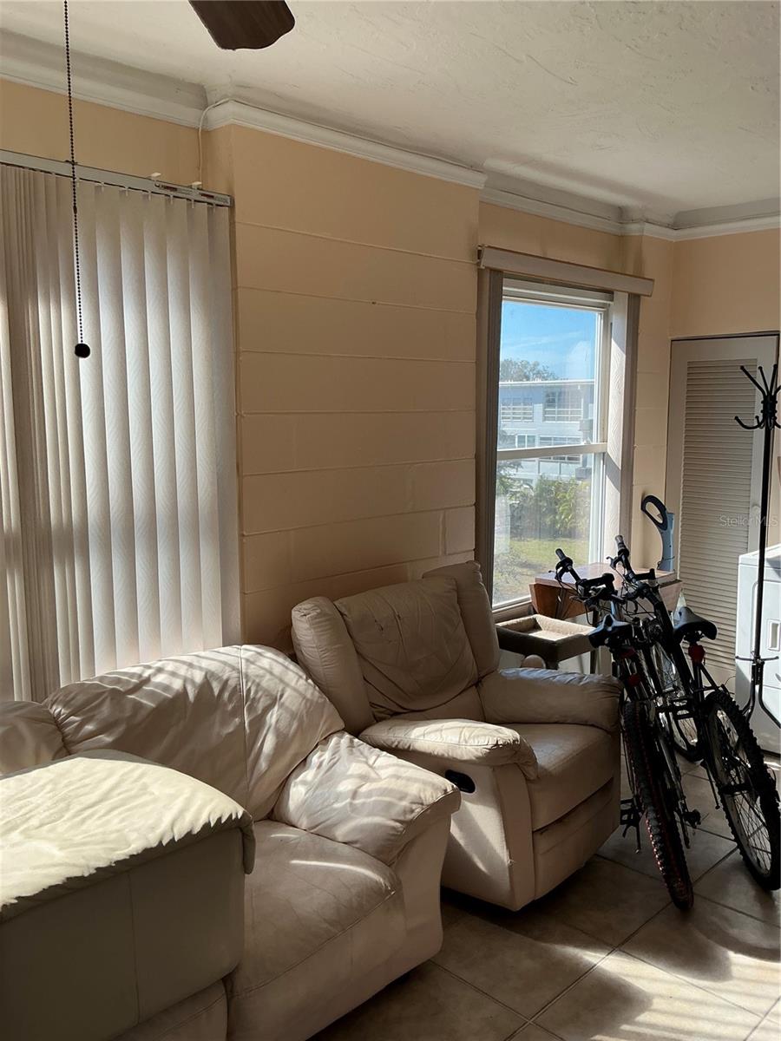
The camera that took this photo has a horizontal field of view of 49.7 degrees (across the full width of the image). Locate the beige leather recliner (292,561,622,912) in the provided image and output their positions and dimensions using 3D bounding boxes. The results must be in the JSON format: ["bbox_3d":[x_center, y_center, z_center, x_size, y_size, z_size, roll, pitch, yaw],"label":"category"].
[{"bbox_3d":[0.313,0.753,3.128,0.850,1.030,0.970,6,10,36],"label":"beige leather recliner"}]

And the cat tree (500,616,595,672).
[{"bbox_3d":[0.716,0.818,3.948,0.420,0.670,0.420,-8,11,-43],"label":"cat tree"}]

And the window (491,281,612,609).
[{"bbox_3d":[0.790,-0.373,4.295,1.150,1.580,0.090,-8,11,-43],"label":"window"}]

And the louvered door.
[{"bbox_3d":[1.777,0.029,4.629,0.050,2.020,0.600,-8,11,-43],"label":"louvered door"}]

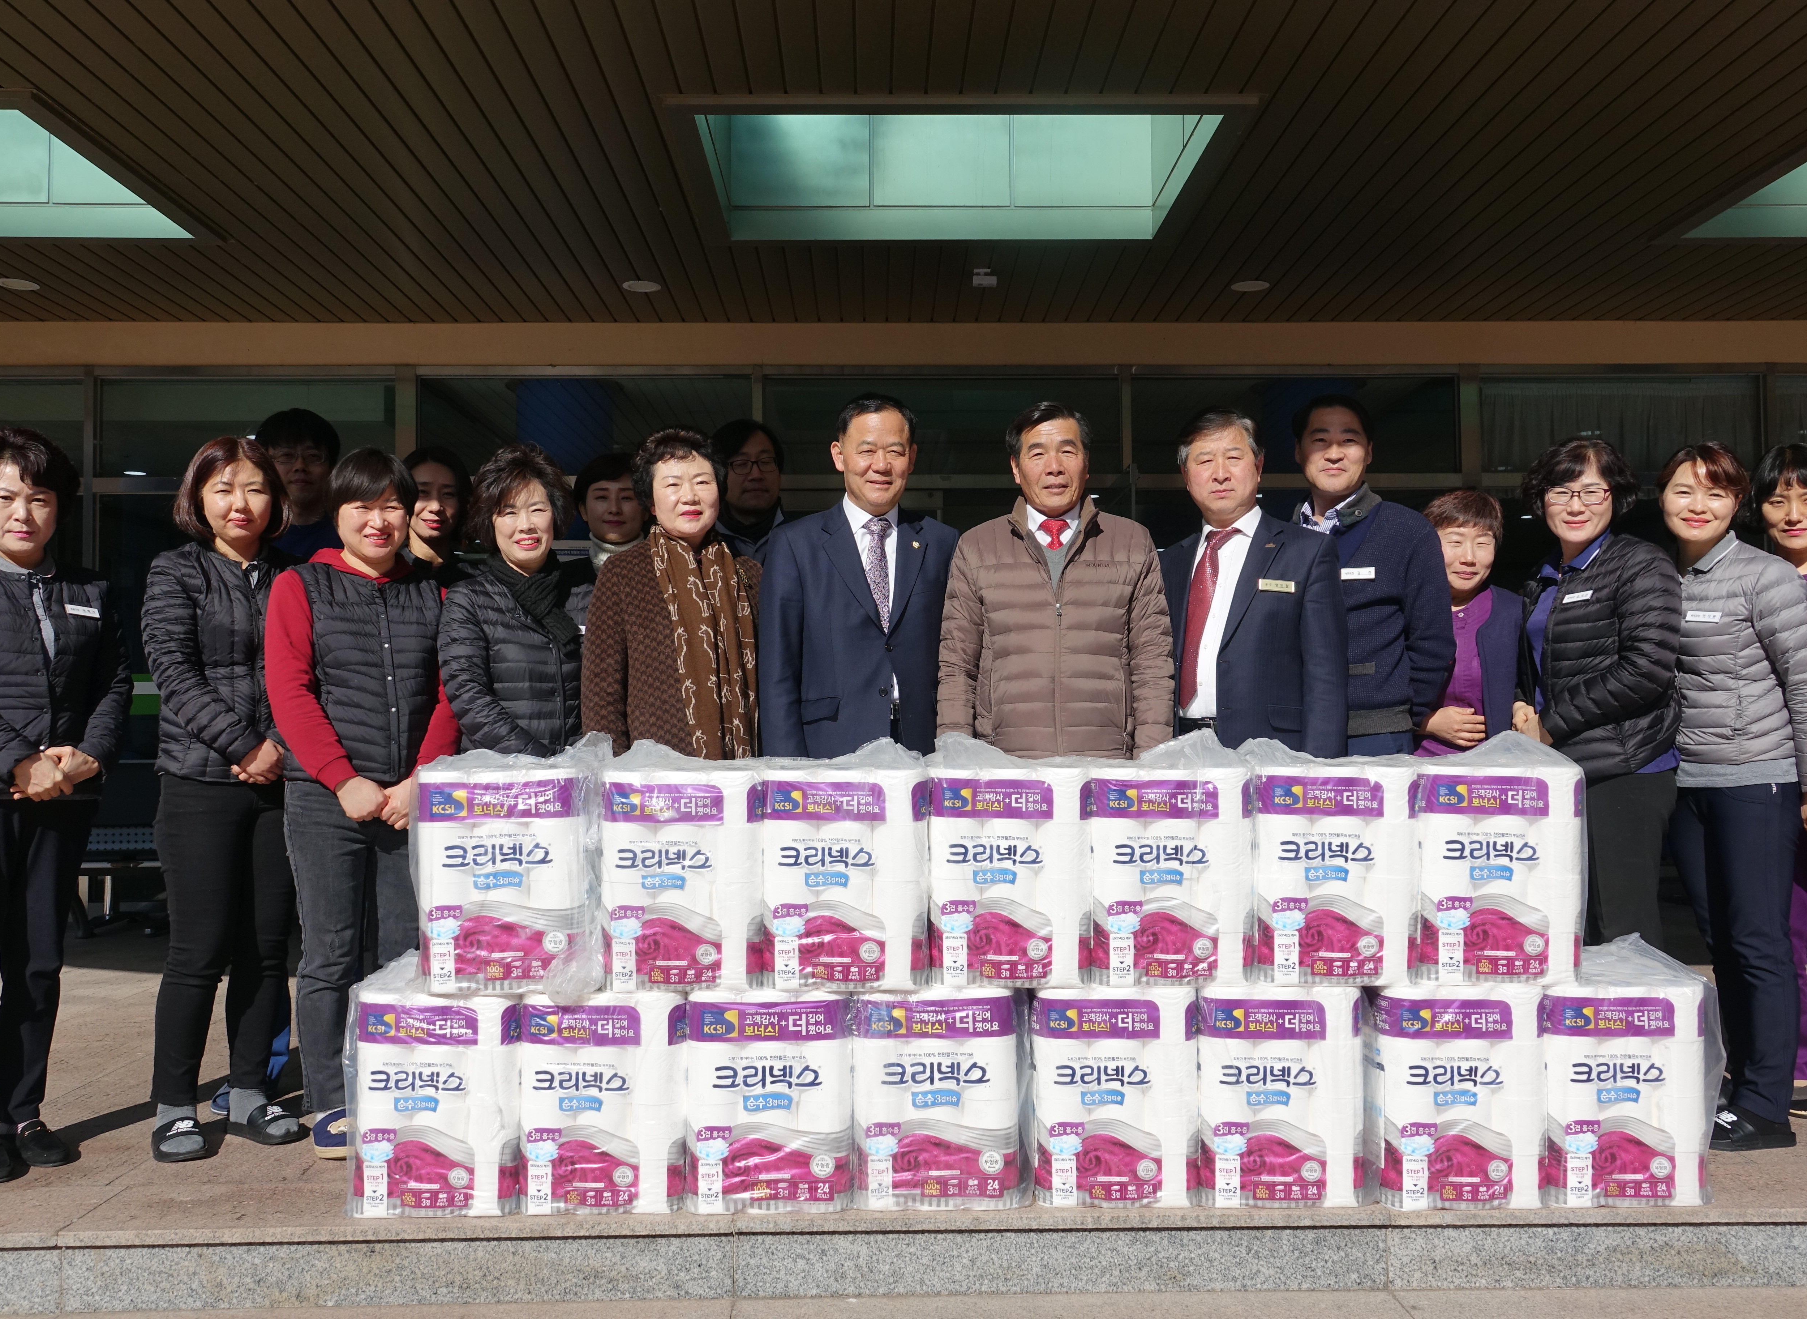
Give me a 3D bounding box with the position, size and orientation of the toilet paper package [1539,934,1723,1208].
[{"bbox_3d":[1.409,0.848,2.990,0.335,0.445,0.230,0,-2,-1],"label":"toilet paper package"}]

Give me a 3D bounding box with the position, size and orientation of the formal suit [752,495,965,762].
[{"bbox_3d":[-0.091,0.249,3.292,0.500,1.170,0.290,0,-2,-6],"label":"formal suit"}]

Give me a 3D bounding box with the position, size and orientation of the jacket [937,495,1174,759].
[{"bbox_3d":[0.345,-0.033,3.364,0.530,0.685,0.320,-1,-2,6],"label":"jacket"}]

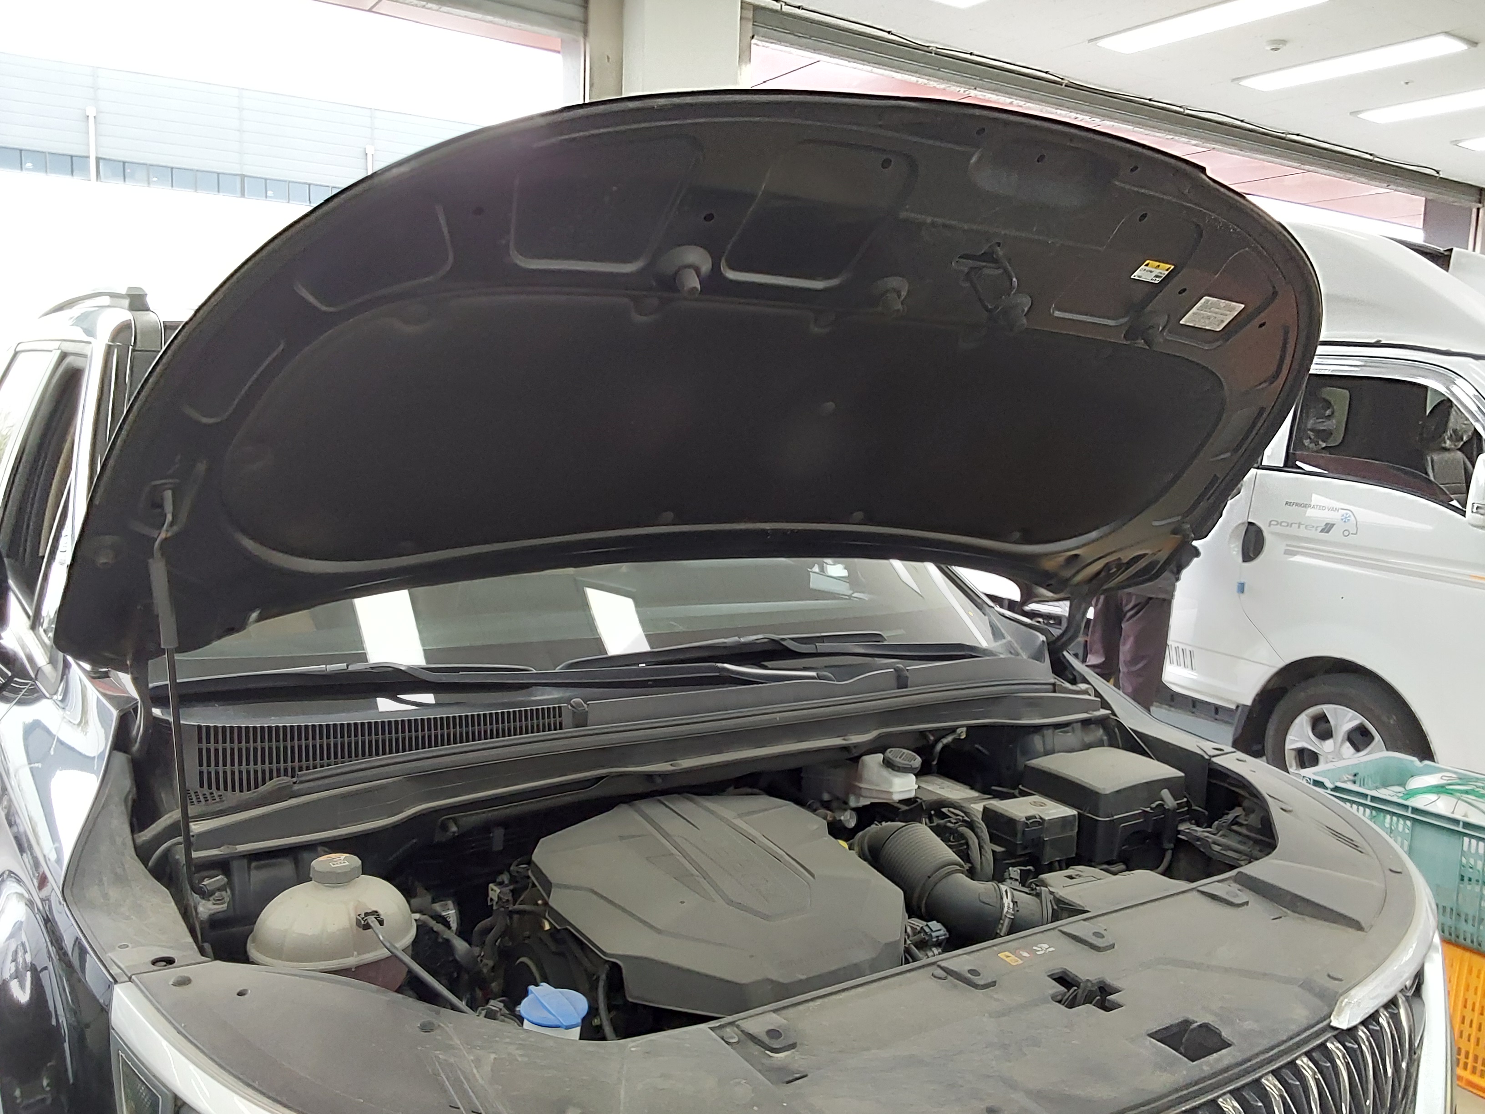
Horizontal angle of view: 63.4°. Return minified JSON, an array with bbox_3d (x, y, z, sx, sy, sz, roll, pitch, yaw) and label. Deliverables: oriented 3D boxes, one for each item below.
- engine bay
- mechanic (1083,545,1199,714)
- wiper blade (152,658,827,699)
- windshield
[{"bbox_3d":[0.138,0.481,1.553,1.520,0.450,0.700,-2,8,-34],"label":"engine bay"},{"bbox_3d":[1.665,0.185,5.081,0.360,1.710,0.500,-2,8,-34],"label":"mechanic"},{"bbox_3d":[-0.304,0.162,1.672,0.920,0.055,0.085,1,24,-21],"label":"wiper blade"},{"bbox_3d":[-0.270,-0.123,2.125,1.500,0.150,1.098,-2,42,-34],"label":"windshield"}]

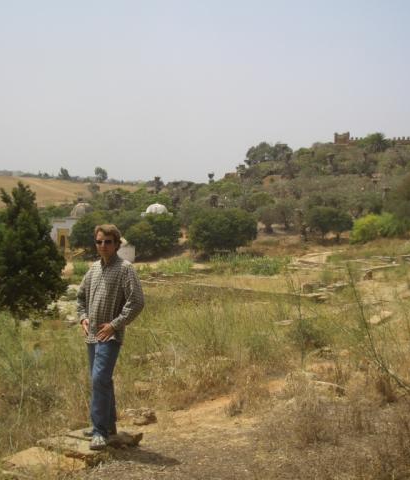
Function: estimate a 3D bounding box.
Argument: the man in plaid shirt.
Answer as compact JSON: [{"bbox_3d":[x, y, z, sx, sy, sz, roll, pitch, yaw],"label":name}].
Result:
[{"bbox_3d":[-0.759,0.779,5.200,0.530,1.790,0.370,1,2,28],"label":"man in plaid shirt"}]

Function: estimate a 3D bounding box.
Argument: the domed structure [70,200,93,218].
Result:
[{"bbox_3d":[-14.947,-3.676,78.000,2.772,2.170,2.772,0,2,0],"label":"domed structure"}]

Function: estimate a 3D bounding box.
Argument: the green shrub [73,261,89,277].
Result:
[{"bbox_3d":[-6.463,1.497,34.000,0.893,0.841,0.804,0,2,0],"label":"green shrub"}]

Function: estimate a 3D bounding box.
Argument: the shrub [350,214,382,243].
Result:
[{"bbox_3d":[14.475,-1.031,58.000,3.047,2.510,2.743,0,2,0],"label":"shrub"}]

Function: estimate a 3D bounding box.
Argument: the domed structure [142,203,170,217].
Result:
[{"bbox_3d":[-6.273,-3.802,82.000,3.548,1.901,3.548,0,2,0],"label":"domed structure"}]

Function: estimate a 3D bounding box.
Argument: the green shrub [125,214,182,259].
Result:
[{"bbox_3d":[-4.218,-0.369,53.000,4.587,3.768,3.899,0,2,0],"label":"green shrub"}]

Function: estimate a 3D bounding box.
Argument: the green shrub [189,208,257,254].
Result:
[{"bbox_3d":[1.544,-0.709,54.000,5.675,3.839,4.823,0,2,0],"label":"green shrub"}]

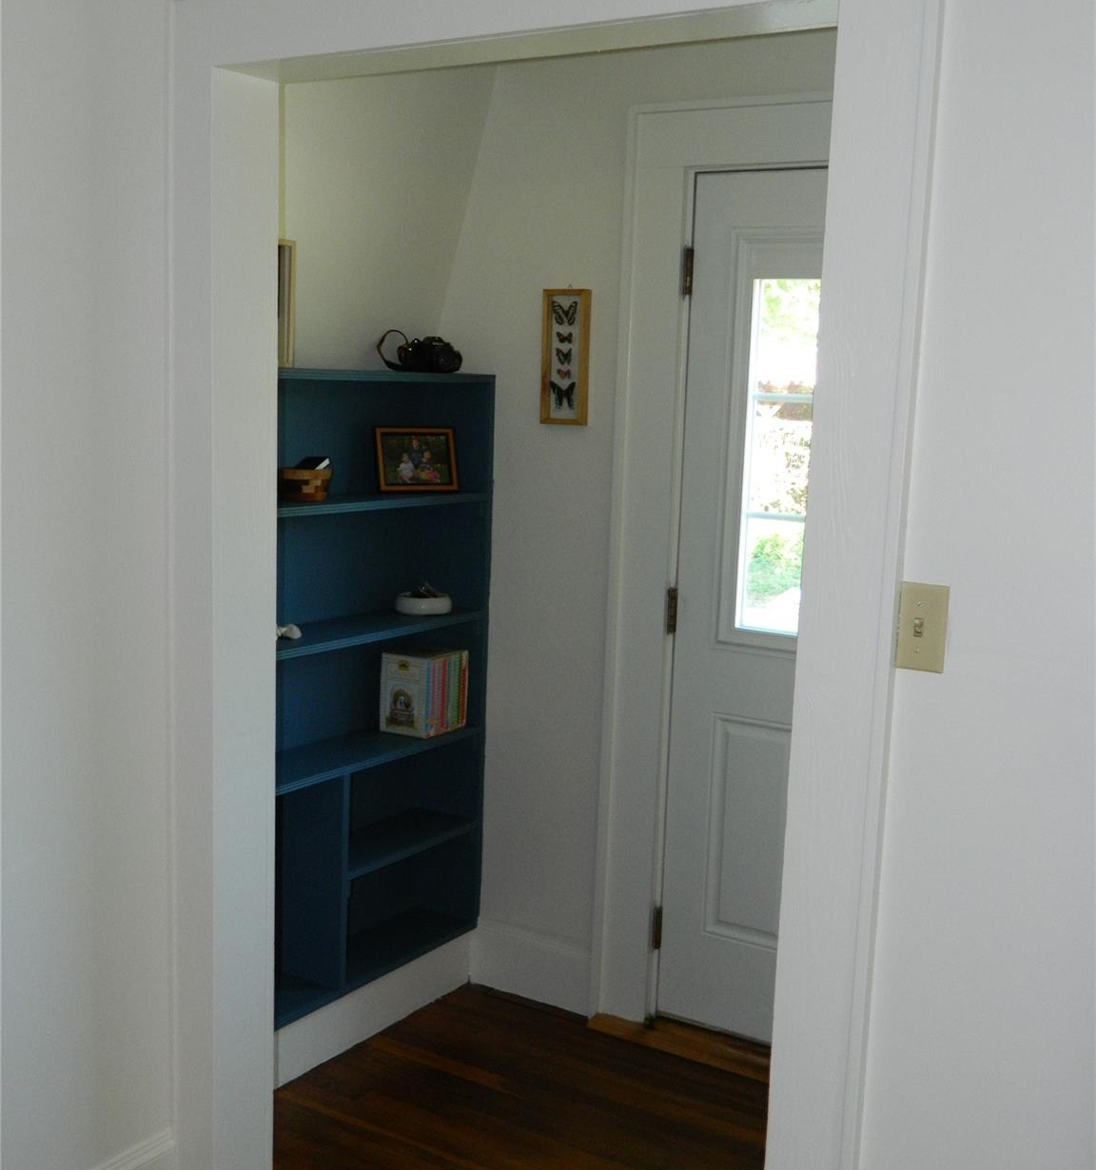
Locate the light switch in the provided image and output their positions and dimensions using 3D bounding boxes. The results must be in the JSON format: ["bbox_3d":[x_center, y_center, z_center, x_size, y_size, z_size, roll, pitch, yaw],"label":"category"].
[{"bbox_3d":[0.485,0.055,1.915,0.065,0.113,0.014,8,10,33],"label":"light switch"}]

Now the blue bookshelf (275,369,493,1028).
[{"bbox_3d":[-0.545,0.234,3.491,0.225,1.469,1.020,8,10,33],"label":"blue bookshelf"}]

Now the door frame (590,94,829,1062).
[{"bbox_3d":[0.673,0.050,3.306,1.206,2.228,0.110,8,10,33],"label":"door frame"}]

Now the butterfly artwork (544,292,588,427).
[{"bbox_3d":[0.043,-0.553,3.600,0.117,0.325,0.030,8,10,33],"label":"butterfly artwork"}]

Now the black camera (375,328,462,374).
[{"bbox_3d":[-0.312,-0.569,3.595,0.162,0.104,0.125,-4,10,-35],"label":"black camera"}]

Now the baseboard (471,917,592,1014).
[{"bbox_3d":[-0.044,1.000,3.861,0.371,0.185,0.022,8,10,33],"label":"baseboard"}]

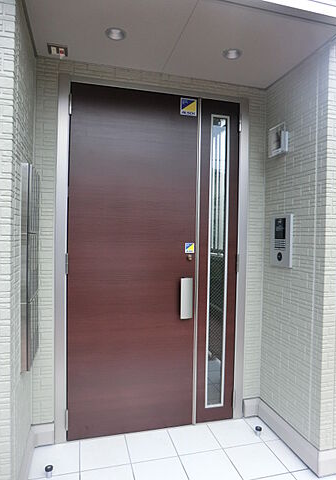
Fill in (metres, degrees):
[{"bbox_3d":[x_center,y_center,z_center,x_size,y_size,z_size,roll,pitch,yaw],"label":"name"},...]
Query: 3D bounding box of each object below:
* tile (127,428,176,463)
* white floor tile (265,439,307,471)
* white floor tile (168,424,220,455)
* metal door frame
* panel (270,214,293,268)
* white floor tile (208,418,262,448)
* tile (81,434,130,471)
[{"bbox_3d":[-0.112,1.365,2.202,0.297,0.010,0.297,1,1,-15],"label":"tile"},{"bbox_3d":[0.749,1.378,2.125,0.127,0.010,0.297,1,1,-15],"label":"white floor tile"},{"bbox_3d":[0.178,1.368,2.278,0.297,0.010,0.297,1,1,-15],"label":"white floor tile"},{"bbox_3d":[-0.075,0.141,2.393,1.368,2.431,0.100,1,1,-15],"label":"metal door frame"},{"bbox_3d":[0.777,0.008,2.276,0.027,0.353,0.225,1,1,-15],"label":"panel"},{"bbox_3d":[0.469,1.371,2.354,0.297,0.010,0.297,1,1,-15],"label":"white floor tile"},{"bbox_3d":[-0.402,1.361,2.126,0.297,0.010,0.297,1,1,-15],"label":"tile"}]

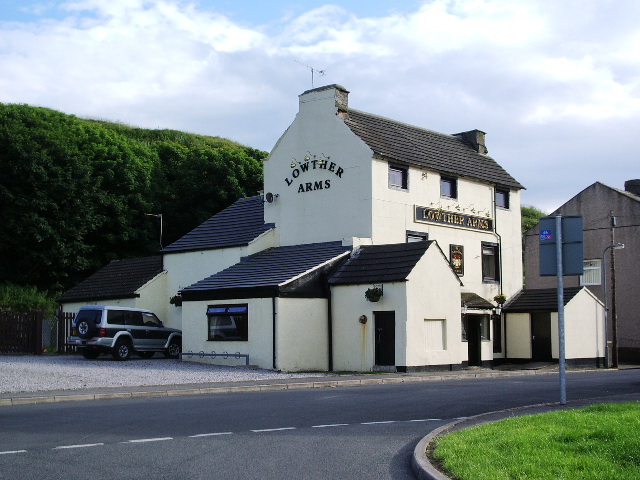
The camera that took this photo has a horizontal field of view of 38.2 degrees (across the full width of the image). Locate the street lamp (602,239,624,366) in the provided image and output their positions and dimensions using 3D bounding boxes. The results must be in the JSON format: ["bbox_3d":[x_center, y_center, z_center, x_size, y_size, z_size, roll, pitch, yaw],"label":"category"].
[{"bbox_3d":[13.855,3.087,43.449,1.102,5.851,0.280,-5,-8,42],"label":"street lamp"}]

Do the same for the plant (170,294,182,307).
[{"bbox_3d":[-6.352,2.710,41.206,0.560,0.500,0.560,0,-6,0],"label":"plant"}]

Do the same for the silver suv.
[{"bbox_3d":[-7.203,3.557,34.697,1.800,1.880,4.700,-4,-8,31],"label":"silver suv"}]

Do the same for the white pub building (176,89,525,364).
[{"bbox_3d":[3.173,-0.461,39.940,9.776,11.803,16.807,-5,-8,42],"label":"white pub building"}]

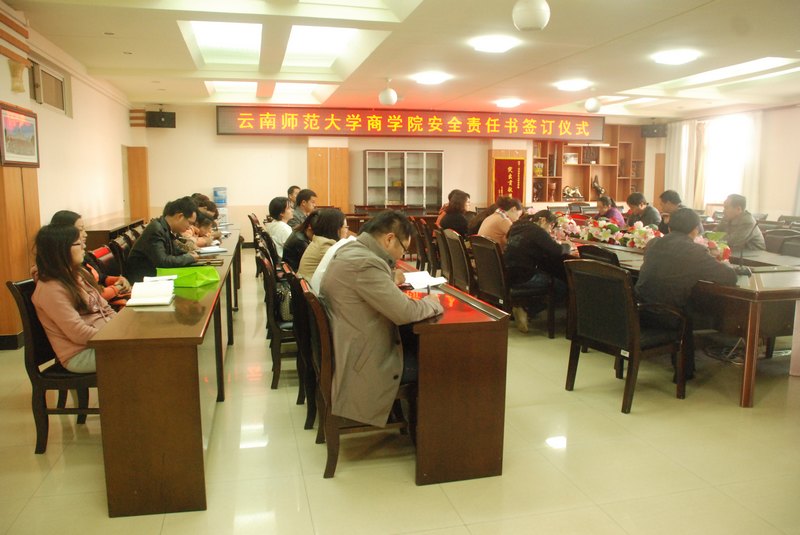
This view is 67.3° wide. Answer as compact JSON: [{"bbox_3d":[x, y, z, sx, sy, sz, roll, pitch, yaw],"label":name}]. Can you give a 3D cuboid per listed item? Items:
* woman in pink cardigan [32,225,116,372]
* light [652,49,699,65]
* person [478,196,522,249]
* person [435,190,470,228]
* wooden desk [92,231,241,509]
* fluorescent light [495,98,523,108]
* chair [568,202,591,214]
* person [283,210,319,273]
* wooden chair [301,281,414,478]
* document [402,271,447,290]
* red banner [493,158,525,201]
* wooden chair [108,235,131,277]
[{"bbox_3d":[-1.578,0.339,3.372,0.740,1.200,0.480,-2,8,-13],"label":"woman in pink cardigan"},{"bbox_3d":[3.041,-2.326,6.678,0.460,0.080,0.470,-2,9,-13],"label":"light"},{"bbox_3d":[1.027,-0.054,5.820,0.720,1.240,0.500,-2,9,-14],"label":"person"},{"bbox_3d":[0.692,-0.196,6.505,0.680,1.280,0.500,-2,9,-16],"label":"person"},{"bbox_3d":[-1.662,0.281,5.229,0.420,0.757,5.900,-2,8,-13],"label":"wooden desk"},{"bbox_3d":[1.981,-2.951,10.863,0.430,0.100,0.430,-2,9,-14],"label":"fluorescent light"},{"bbox_3d":[4.161,-0.952,13.719,0.520,0.950,0.560,-2,8,-13],"label":"chair"},{"bbox_3d":[-0.587,0.100,4.804,0.740,1.180,0.470,-2,9,-13],"label":"person"},{"bbox_3d":[-0.200,0.504,2.982,0.590,0.900,0.470,-2,8,-13],"label":"wooden chair"},{"bbox_3d":[0.155,0.071,3.815,0.300,0.050,0.400,-2,9,-14],"label":"document"},{"bbox_3d":[2.607,-2.001,14.243,0.780,1.140,0.050,-2,8,-13],"label":"red banner"},{"bbox_3d":[-2.031,0.204,5.047,0.580,0.920,0.470,-2,9,-14],"label":"wooden chair"}]

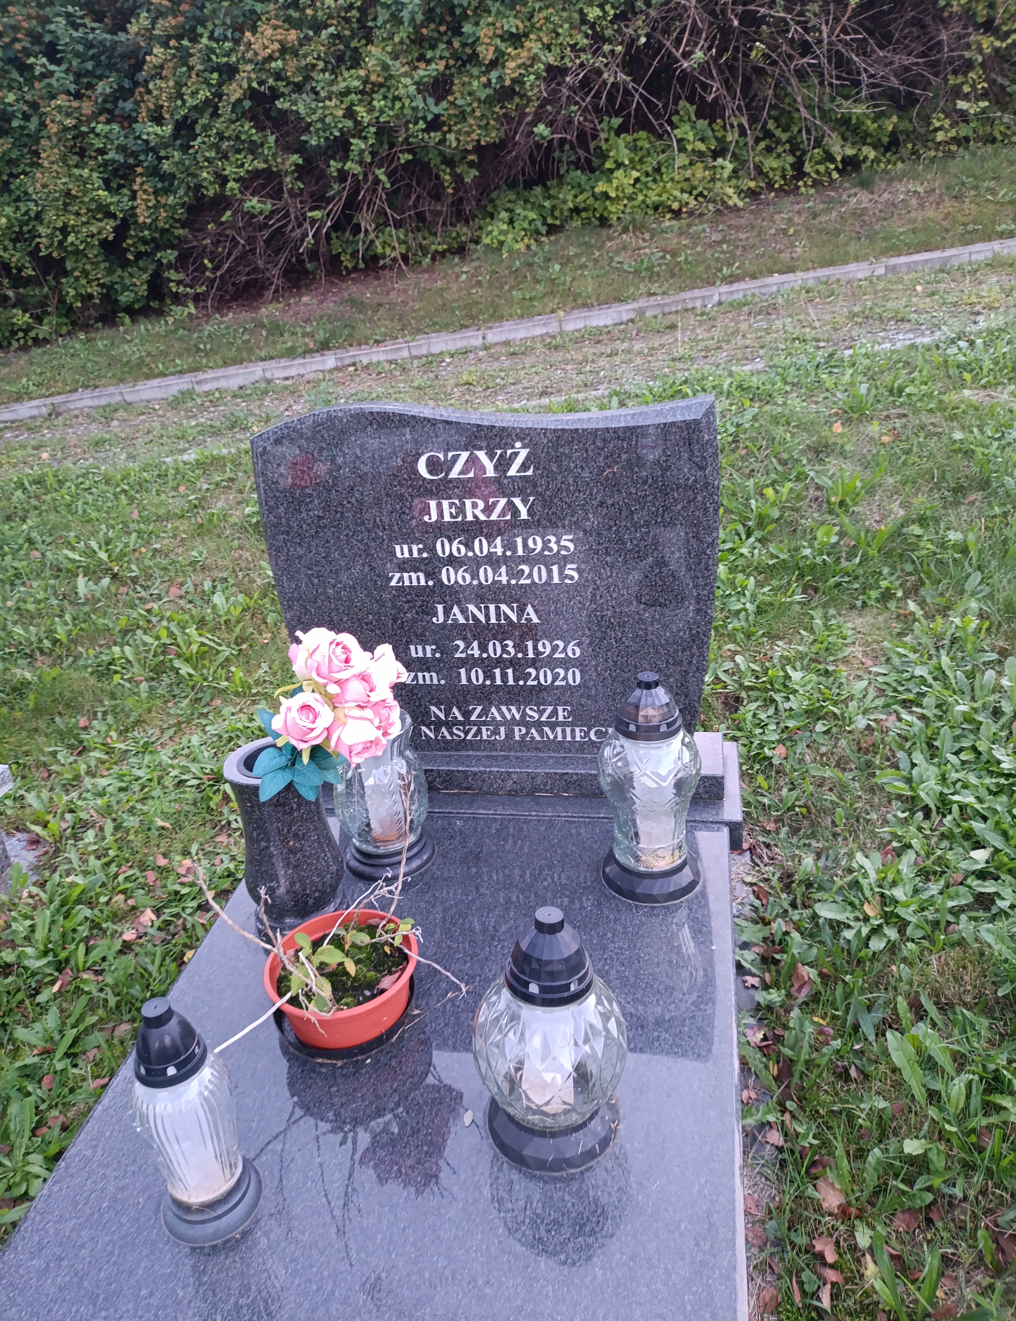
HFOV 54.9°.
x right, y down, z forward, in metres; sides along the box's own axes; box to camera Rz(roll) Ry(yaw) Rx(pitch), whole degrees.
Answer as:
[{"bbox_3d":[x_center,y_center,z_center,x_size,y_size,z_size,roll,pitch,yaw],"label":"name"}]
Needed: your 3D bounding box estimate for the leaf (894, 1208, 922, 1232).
[{"bbox_3d":[0.426,0.588,1.039,0.039,0.017,0.019,-18,27,-26],"label":"leaf"}]

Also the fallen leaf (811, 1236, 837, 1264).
[{"bbox_3d":[0.329,0.607,1.014,0.022,0.017,0.029,-16,27,-23],"label":"fallen leaf"}]

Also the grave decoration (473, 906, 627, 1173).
[{"bbox_3d":[0.048,0.381,1.039,0.166,0.281,0.166,0,25,11],"label":"grave decoration"}]

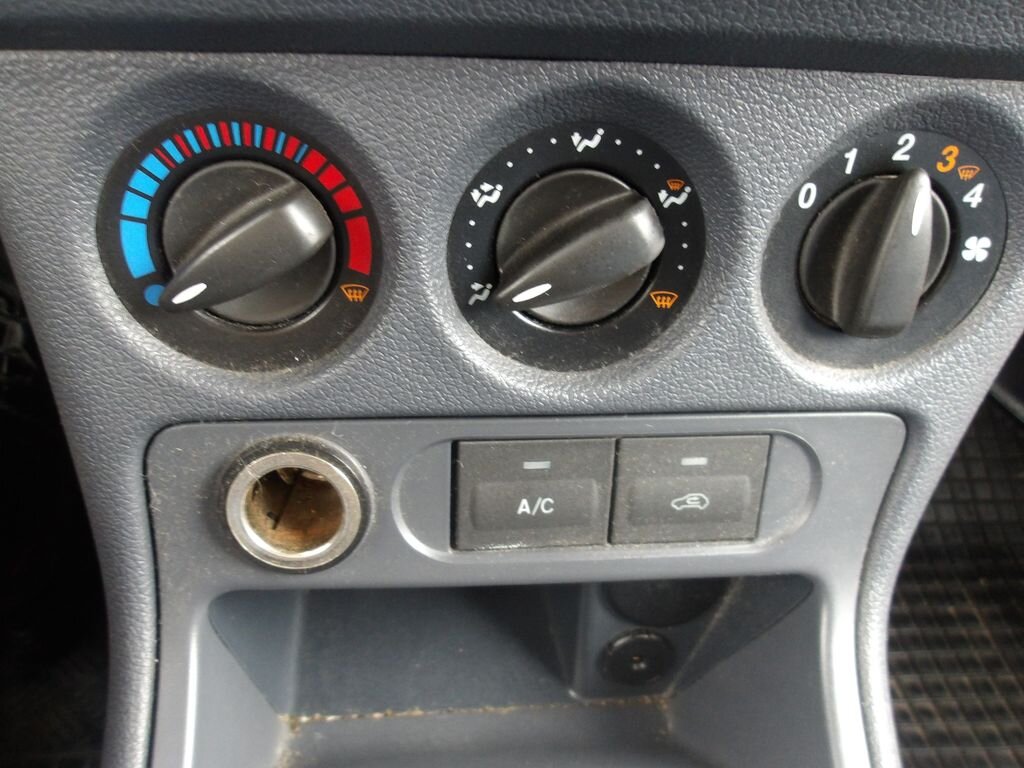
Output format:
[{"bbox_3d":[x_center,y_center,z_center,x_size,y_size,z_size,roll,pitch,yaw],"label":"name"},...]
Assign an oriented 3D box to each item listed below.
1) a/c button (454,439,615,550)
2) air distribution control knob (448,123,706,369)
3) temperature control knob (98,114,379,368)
[{"bbox_3d":[0.005,0.024,0.184,0.036,0.027,0.010,-1,19,-7],"label":"a/c button"},{"bbox_3d":[0.014,-0.026,0.165,0.054,0.054,0.021,-1,27,-7],"label":"air distribution control knob"},{"bbox_3d":[-0.053,-0.023,0.154,0.054,0.054,0.018,-1,26,-7],"label":"temperature control knob"}]

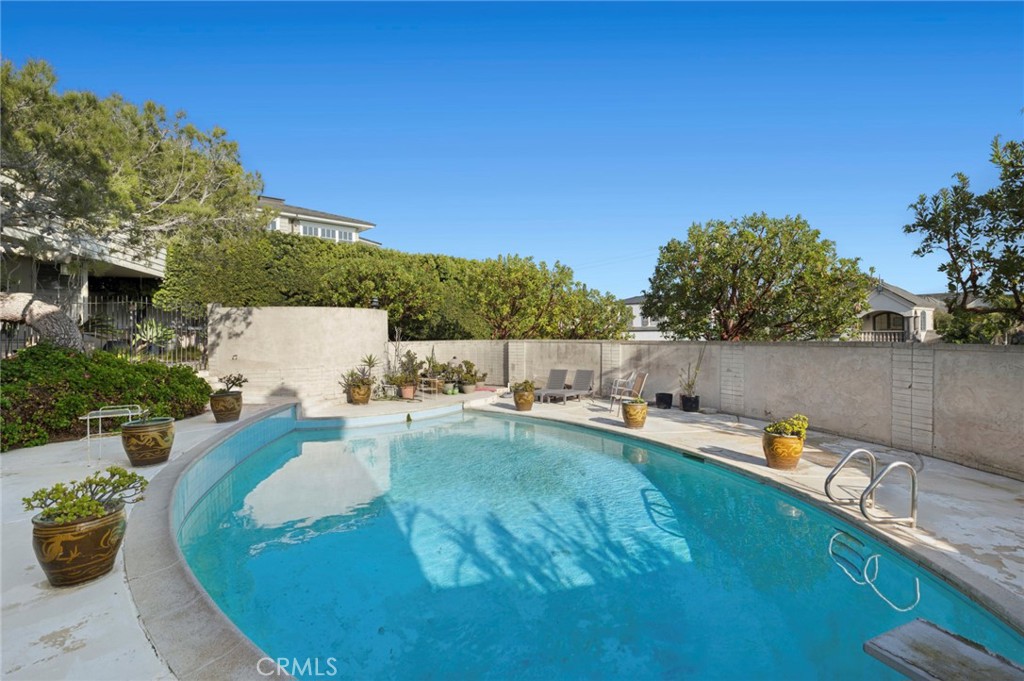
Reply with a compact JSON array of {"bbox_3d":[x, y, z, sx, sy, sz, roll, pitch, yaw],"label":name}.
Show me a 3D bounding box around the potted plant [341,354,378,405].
[{"bbox_3d":[-3.650,0.950,10.950,0.820,1.140,0.780,0,0,-18],"label":"potted plant"}]

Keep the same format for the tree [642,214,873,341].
[{"bbox_3d":[7.500,-1.050,13.900,6.000,5.500,5.700,0,0,28],"label":"tree"}]

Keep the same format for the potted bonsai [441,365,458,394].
[{"bbox_3d":[-1.790,1.110,13.050,0.530,0.820,0.510,0,0,-8],"label":"potted bonsai"}]

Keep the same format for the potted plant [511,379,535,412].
[{"bbox_3d":[0.250,1.310,10.800,0.540,0.740,0.520,0,0,1],"label":"potted plant"}]

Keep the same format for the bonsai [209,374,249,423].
[{"bbox_3d":[-4.480,0.930,7.230,0.500,0.740,0.480,0,0,-32],"label":"bonsai"}]

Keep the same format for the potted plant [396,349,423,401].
[{"bbox_3d":[-2.690,0.910,11.900,0.660,1.230,0.620,0,0,-13],"label":"potted plant"}]

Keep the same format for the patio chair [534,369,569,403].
[{"bbox_3d":[0.990,1.270,12.950,0.650,0.800,1.900,0,0,33],"label":"patio chair"}]

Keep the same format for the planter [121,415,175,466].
[{"bbox_3d":[-3.810,1.080,4.790,0.450,0.440,0.450,0,0,-38],"label":"planter"}]

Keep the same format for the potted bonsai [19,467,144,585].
[{"bbox_3d":[-2.360,1.030,2.530,0.500,0.550,0.450,0,0,-43],"label":"potted bonsai"}]

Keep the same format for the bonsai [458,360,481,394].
[{"bbox_3d":[-1.220,1.040,13.050,0.620,0.920,0.580,0,0,-5],"label":"bonsai"}]

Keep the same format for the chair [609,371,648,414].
[{"bbox_3d":[2.620,1.210,10.220,0.680,0.930,0.620,0,0,-7],"label":"chair"}]

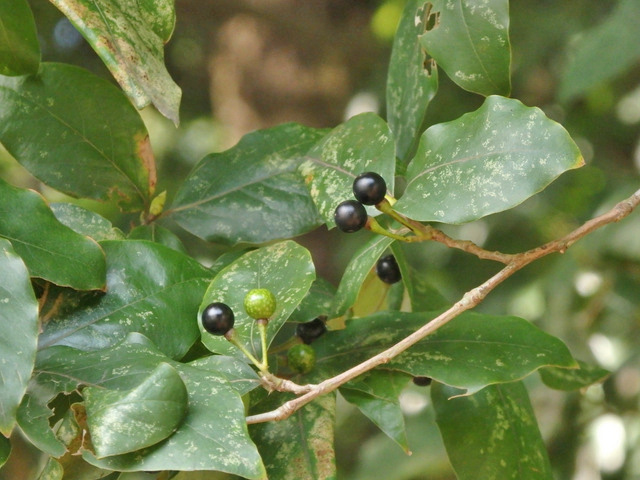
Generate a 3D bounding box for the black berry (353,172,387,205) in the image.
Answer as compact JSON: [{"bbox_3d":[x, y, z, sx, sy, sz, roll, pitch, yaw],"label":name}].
[{"bbox_3d":[0.017,-0.017,1.400,0.011,0.011,0.011,0,10,0],"label":"black berry"}]

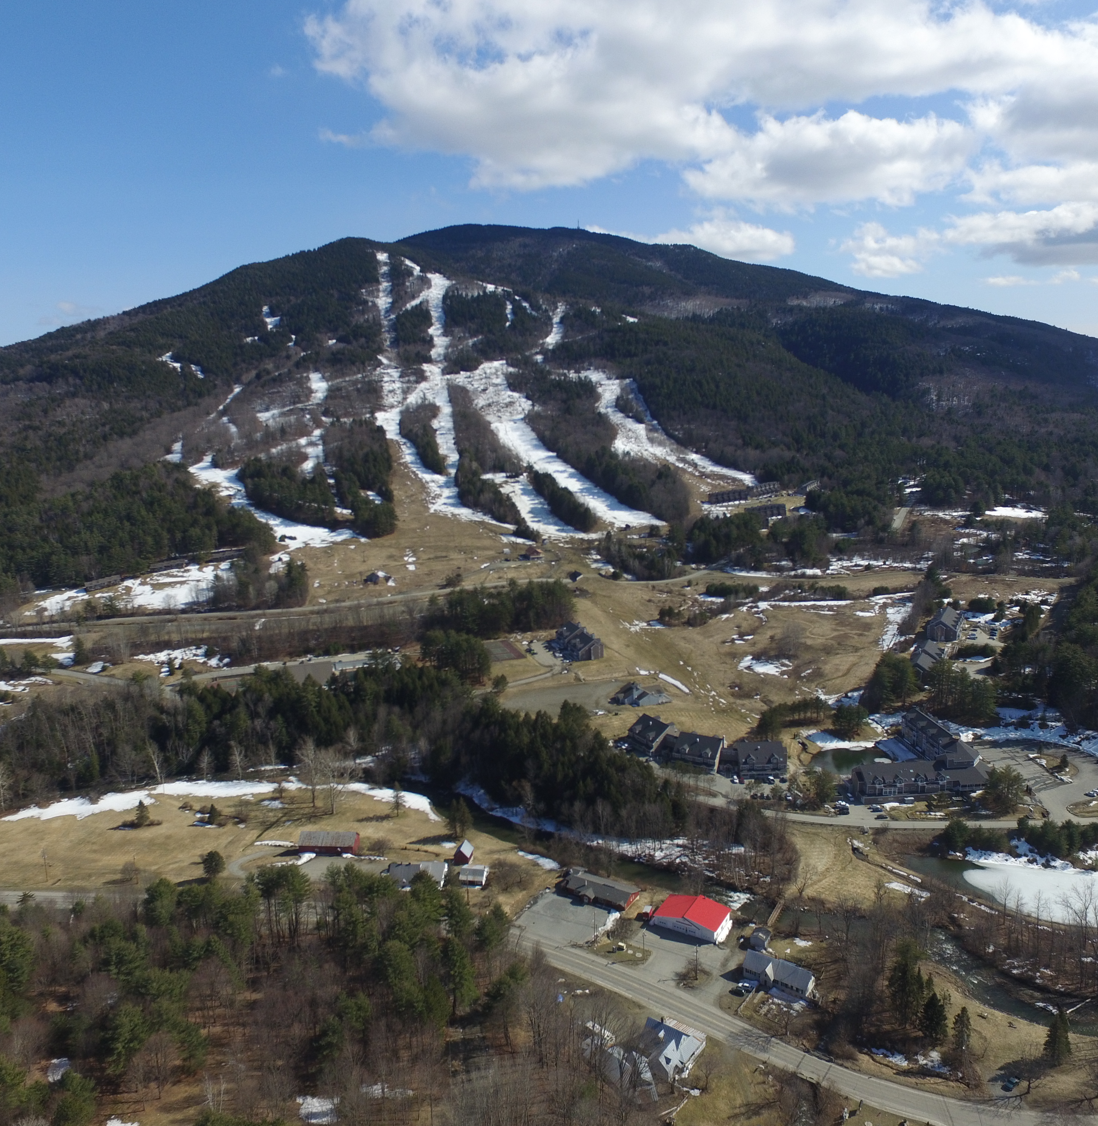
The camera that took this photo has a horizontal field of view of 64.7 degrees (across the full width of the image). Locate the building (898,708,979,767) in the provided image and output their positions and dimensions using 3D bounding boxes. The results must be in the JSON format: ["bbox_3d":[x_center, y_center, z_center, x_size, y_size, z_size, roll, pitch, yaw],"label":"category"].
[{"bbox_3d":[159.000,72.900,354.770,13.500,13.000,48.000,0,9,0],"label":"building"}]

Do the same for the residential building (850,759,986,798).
[{"bbox_3d":[138.000,79.230,324.390,46.000,10.000,13.500,-1,9,-5],"label":"residential building"}]

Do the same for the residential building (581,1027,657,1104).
[{"bbox_3d":[15.230,114.370,197.440,16.000,6.300,9.000,7,11,38],"label":"residential building"}]

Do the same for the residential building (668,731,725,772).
[{"bbox_3d":[59.800,74.710,344.930,17.500,11.500,13.200,5,10,30],"label":"residential building"}]

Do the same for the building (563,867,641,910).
[{"bbox_3d":[17.000,102.850,274.970,21.500,4.800,10.800,5,10,30],"label":"building"}]

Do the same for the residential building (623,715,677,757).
[{"bbox_3d":[42.000,69.690,354.260,13.500,11.500,17.300,-6,11,-35],"label":"residential building"}]

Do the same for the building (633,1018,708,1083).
[{"bbox_3d":[28.280,112.700,203.220,12.600,7.800,16.800,7,11,38],"label":"building"}]

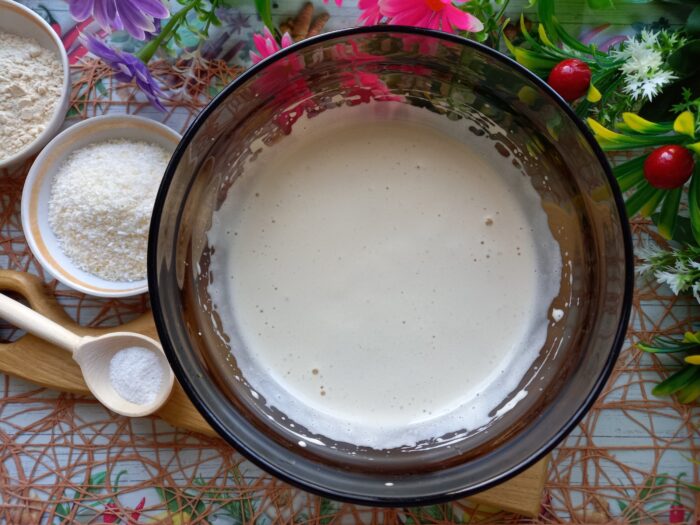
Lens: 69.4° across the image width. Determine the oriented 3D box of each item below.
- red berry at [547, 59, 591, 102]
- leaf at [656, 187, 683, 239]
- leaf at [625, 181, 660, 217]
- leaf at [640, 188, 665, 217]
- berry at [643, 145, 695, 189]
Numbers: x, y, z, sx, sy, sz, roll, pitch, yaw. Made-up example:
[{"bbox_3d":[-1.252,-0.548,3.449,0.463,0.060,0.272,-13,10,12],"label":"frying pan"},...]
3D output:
[{"bbox_3d":[0.152,-0.127,0.352,0.027,0.027,0.027,0,84,1],"label":"red berry"},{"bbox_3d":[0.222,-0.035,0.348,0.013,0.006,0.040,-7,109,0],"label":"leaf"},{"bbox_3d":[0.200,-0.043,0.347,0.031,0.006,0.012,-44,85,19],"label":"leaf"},{"bbox_3d":[0.211,-0.042,0.353,0.009,0.005,0.024,16,125,3],"label":"leaf"},{"bbox_3d":[0.208,-0.063,0.330,0.028,0.028,0.028,0,84,1],"label":"berry"}]

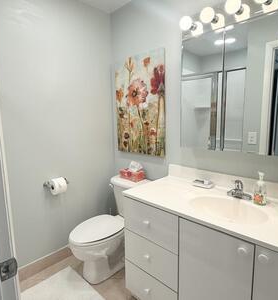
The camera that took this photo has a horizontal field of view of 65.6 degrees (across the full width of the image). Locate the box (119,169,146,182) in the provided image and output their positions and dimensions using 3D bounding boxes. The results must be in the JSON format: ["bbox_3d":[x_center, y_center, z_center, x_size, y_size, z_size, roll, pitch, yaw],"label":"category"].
[{"bbox_3d":[-0.064,0.237,2.082,0.125,0.080,0.243,-9,12,-43],"label":"box"}]

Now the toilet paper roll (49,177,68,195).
[{"bbox_3d":[-0.696,0.308,1.865,0.107,0.112,0.112,-9,12,-43],"label":"toilet paper roll"}]

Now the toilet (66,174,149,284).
[{"bbox_3d":[-0.243,0.679,1.894,0.743,0.735,0.445,-9,12,-43],"label":"toilet"}]

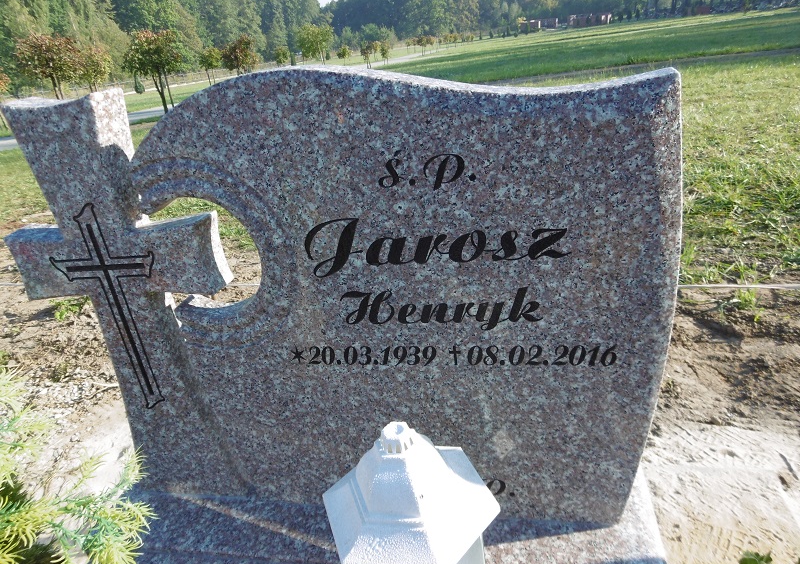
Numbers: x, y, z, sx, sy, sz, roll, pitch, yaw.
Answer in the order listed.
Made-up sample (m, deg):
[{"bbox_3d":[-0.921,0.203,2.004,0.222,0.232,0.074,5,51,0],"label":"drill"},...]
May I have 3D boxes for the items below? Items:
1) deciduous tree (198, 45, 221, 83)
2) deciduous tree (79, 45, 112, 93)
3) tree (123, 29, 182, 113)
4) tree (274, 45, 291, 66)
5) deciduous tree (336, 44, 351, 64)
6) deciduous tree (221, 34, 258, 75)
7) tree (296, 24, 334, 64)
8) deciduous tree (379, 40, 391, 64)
[{"bbox_3d":[-13.140,-14.798,38.253,1.470,2.610,1.470,-6,23,0],"label":"deciduous tree"},{"bbox_3d":[-12.212,-8.159,22.374,1.450,2.550,1.450,-6,23,0],"label":"deciduous tree"},{"bbox_3d":[-7.184,-6.117,16.472,1.730,2.500,1.730,-6,23,0],"label":"tree"},{"bbox_3d":[-11.542,-21.952,54.577,1.530,2.530,1.530,-6,23,0],"label":"tree"},{"bbox_3d":[-5.958,-24.148,59.127,1.450,2.100,1.450,-6,23,0],"label":"deciduous tree"},{"bbox_3d":[-7.385,-9.969,25.536,1.650,2.510,1.650,-6,23,0],"label":"deciduous tree"},{"bbox_3d":[-9.717,-27.730,65.254,4.340,4.440,4.340,-6,23,0],"label":"tree"},{"bbox_3d":[-1.436,-22.078,53.433,1.070,2.110,1.070,-6,23,0],"label":"deciduous tree"}]

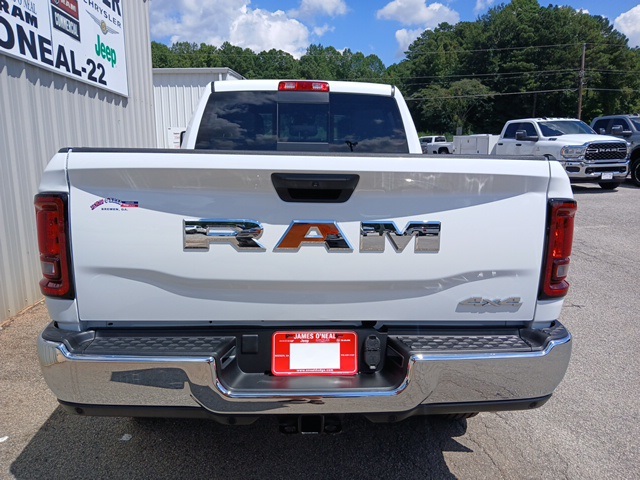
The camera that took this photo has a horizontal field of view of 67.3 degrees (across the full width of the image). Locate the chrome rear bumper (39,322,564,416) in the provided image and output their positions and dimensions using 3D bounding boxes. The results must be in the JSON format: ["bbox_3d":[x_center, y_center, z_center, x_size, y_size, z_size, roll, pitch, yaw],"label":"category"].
[{"bbox_3d":[-0.028,0.431,1.684,1.900,0.250,0.340,0,9,-2],"label":"chrome rear bumper"}]

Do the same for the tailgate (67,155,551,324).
[{"bbox_3d":[-0.026,-0.007,1.712,1.630,0.590,0.120,0,9,-2],"label":"tailgate"}]

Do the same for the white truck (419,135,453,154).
[{"bbox_3d":[9.681,-7.804,41.000,2.020,1.950,5.900,-8,13,-39],"label":"white truck"}]

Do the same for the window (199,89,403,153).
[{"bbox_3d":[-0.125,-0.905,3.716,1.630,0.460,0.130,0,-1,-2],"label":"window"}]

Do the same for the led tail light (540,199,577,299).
[{"bbox_3d":[0.842,0.025,1.774,0.150,0.375,0.140,0,9,-2],"label":"led tail light"}]

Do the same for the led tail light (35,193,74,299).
[{"bbox_3d":[-0.896,0.012,1.698,0.150,0.375,0.140,0,9,-2],"label":"led tail light"}]

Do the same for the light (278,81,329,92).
[{"bbox_3d":[-0.126,-1.209,3.801,0.400,0.080,0.070,0,9,-2],"label":"light"}]

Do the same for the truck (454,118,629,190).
[{"bbox_3d":[6.663,-2.791,15.135,2.200,2.000,6.600,-1,12,-8],"label":"truck"}]

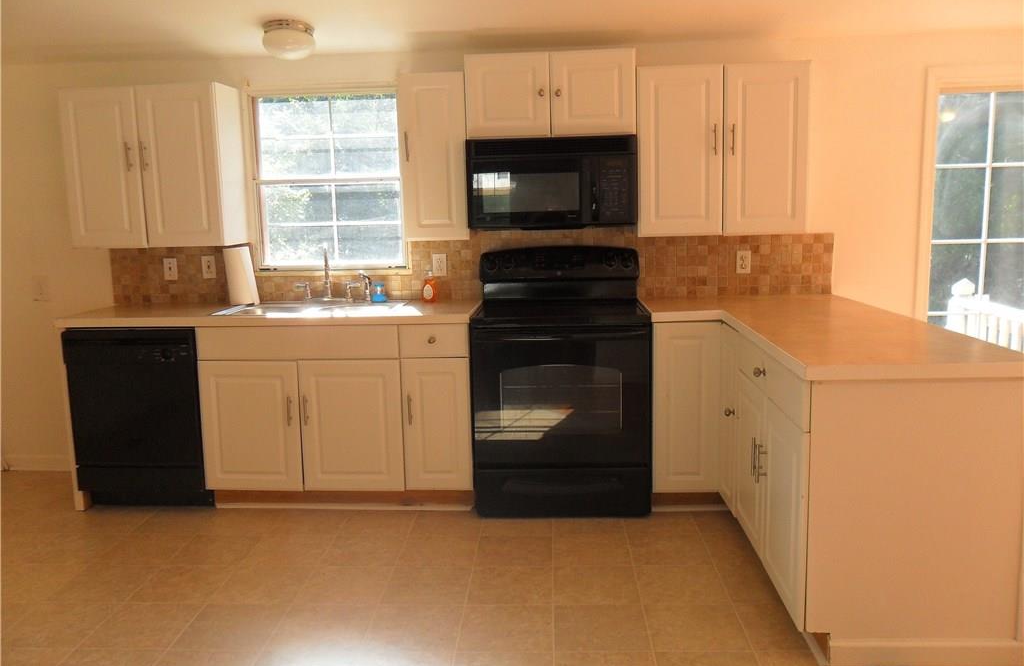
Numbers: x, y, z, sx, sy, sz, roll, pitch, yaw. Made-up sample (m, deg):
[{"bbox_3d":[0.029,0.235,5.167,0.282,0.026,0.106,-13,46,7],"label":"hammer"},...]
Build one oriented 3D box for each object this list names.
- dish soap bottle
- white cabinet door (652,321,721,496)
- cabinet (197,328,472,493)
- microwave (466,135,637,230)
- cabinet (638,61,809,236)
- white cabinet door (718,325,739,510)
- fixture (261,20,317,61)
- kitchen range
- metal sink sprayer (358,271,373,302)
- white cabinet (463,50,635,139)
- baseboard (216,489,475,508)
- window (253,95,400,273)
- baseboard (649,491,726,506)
[{"bbox_3d":[-0.419,-0.235,4.013,0.078,0.175,0.052,-1,8,4],"label":"dish soap bottle"},{"bbox_3d":[0.752,0.325,3.447,0.287,0.745,0.022,-1,8,4],"label":"white cabinet door"},{"bbox_3d":[-0.772,0.300,3.866,1.236,0.758,0.625,-1,8,4],"label":"cabinet"},{"bbox_3d":[0.190,-0.708,3.795,0.767,0.401,0.380,-1,8,4],"label":"microwave"},{"bbox_3d":[0.962,-0.844,3.757,0.750,0.759,0.312,-1,8,4],"label":"cabinet"},{"bbox_3d":[0.900,0.346,3.273,0.027,0.746,0.308,-1,8,4],"label":"white cabinet door"},{"bbox_3d":[-0.969,-1.269,3.490,0.225,0.125,0.225,-1,8,4],"label":"fixture"},{"bbox_3d":[0.237,0.188,3.730,0.770,1.175,0.680,-1,8,4],"label":"kitchen range"},{"bbox_3d":[-0.727,-0.232,3.991,0.065,0.147,0.035,-6,10,-32],"label":"metal sink sprayer"},{"bbox_3d":[0.183,-1.095,3.751,0.766,0.372,0.318,-1,8,4],"label":"white cabinet"},{"bbox_3d":[-0.788,0.768,3.727,1.220,0.105,0.020,-1,8,4],"label":"baseboard"},{"bbox_3d":[-0.920,-0.771,4.053,0.746,0.890,0.070,-1,8,4],"label":"window"},{"bbox_3d":[0.787,0.738,3.561,0.345,0.088,0.017,-1,8,4],"label":"baseboard"}]

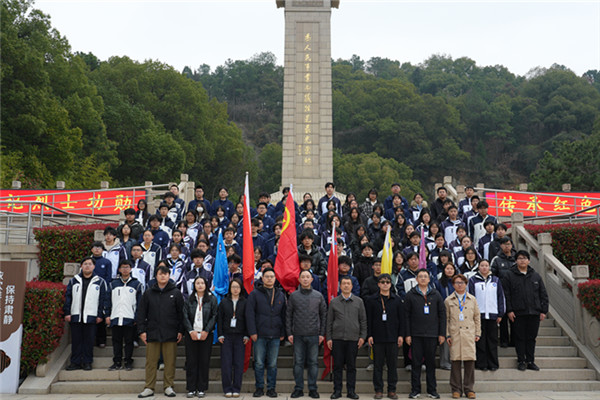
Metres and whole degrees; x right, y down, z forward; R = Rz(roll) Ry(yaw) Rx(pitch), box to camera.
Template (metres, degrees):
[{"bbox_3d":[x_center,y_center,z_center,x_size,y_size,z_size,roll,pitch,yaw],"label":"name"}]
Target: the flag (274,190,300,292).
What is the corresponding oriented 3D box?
[{"bbox_3d":[-0.197,0.627,8.920,0.410,1.640,0.250,0,-8,0],"label":"flag"}]

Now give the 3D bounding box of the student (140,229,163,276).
[{"bbox_3d":[-2.710,1.368,10.051,0.460,1.666,0.280,1,-8,-4],"label":"student"}]

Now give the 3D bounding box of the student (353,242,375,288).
[{"bbox_3d":[1.103,1.574,9.400,0.500,1.711,0.300,0,-9,3],"label":"student"}]

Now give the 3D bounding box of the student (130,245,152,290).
[{"bbox_3d":[-2.704,1.597,9.369,0.480,1.720,0.300,1,-8,-6],"label":"student"}]

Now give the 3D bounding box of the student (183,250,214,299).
[{"bbox_3d":[-1.618,1.677,8.954,0.510,1.770,0.330,0,-8,-3],"label":"student"}]

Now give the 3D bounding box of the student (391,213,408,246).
[{"bbox_3d":[1.944,1.089,11.013,0.460,1.636,0.290,-1,-9,4],"label":"student"}]

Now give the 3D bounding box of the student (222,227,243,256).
[{"bbox_3d":[-1.241,1.361,9.998,0.480,1.746,0.290,0,-8,-2],"label":"student"}]

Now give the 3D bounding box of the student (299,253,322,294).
[{"bbox_3d":[0.113,1.783,9.043,0.530,1.750,0.310,0,-10,1],"label":"student"}]

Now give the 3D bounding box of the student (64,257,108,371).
[{"bbox_3d":[-3.345,1.749,8.816,0.620,1.733,0.330,2,-9,-12],"label":"student"}]

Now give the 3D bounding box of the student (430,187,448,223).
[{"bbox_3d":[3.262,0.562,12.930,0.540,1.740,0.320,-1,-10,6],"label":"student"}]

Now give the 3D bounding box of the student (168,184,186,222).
[{"bbox_3d":[-2.694,0.565,12.309,0.500,1.787,0.300,0,-9,-2],"label":"student"}]

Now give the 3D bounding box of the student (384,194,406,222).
[{"bbox_3d":[2.172,0.691,12.667,0.490,1.660,0.290,-1,-10,4],"label":"student"}]

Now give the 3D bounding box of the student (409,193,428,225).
[{"bbox_3d":[2.613,0.674,12.325,0.470,1.650,0.310,-1,-8,4],"label":"student"}]

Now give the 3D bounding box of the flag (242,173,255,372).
[{"bbox_3d":[-0.793,1.078,8.688,0.200,3.058,0.200,0,-9,0],"label":"flag"}]

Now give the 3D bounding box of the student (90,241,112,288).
[{"bbox_3d":[-3.394,1.563,9.422,0.500,1.736,0.300,1,-8,-5],"label":"student"}]

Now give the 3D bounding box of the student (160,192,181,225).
[{"bbox_3d":[-2.832,0.696,12.337,0.530,1.740,0.320,1,-8,-6],"label":"student"}]

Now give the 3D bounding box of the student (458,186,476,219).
[{"bbox_3d":[3.723,0.582,12.323,0.480,1.752,0.300,-1,-8,4],"label":"student"}]

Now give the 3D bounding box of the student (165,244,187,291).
[{"bbox_3d":[-2.108,1.569,9.476,0.440,1.657,0.280,0,-8,-3],"label":"student"}]

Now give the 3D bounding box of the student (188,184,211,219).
[{"bbox_3d":[-2.192,0.575,12.358,0.500,1.780,0.300,1,-9,-4],"label":"student"}]

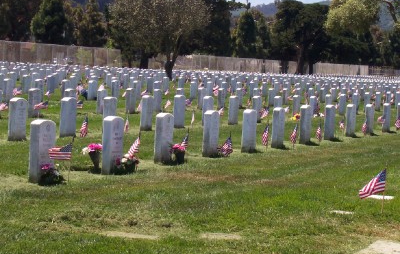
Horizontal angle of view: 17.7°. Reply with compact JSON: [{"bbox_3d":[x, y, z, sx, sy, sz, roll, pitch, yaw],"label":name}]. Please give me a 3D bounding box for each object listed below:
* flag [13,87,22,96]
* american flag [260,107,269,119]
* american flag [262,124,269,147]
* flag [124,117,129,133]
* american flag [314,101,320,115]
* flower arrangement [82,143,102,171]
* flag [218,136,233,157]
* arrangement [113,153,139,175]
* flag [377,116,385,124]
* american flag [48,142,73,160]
[{"bbox_3d":[-4.639,-0.896,32.600,0.250,0.210,0.090,2,3,-10],"label":"flag"},{"bbox_3d":[1.448,-0.303,28.800,0.180,0.270,0.100,2,3,0],"label":"american flag"},{"bbox_3d":[0.964,0.110,18.800,0.110,0.320,0.080,2,3,-20],"label":"american flag"},{"bbox_3d":[-1.251,-0.026,21.900,0.090,0.280,0.070,2,3,-20],"label":"flag"},{"bbox_3d":[3.108,-0.497,34.000,0.150,0.340,0.100,2,3,-20],"label":"american flag"},{"bbox_3d":[-1.165,0.341,14.100,0.250,0.315,0.220,3,3,0],"label":"flower arrangement"},{"bbox_3d":[0.328,0.251,16.500,0.180,0.280,0.100,2,3,0],"label":"flag"},{"bbox_3d":[-0.791,0.405,13.850,0.260,0.235,0.230,3,3,0],"label":"arrangement"},{"bbox_3d":[3.575,-0.148,25.400,0.170,0.160,0.090,2,3,0],"label":"flag"},{"bbox_3d":[-1.360,0.234,12.500,0.240,0.180,0.070,2,3,-10],"label":"american flag"}]

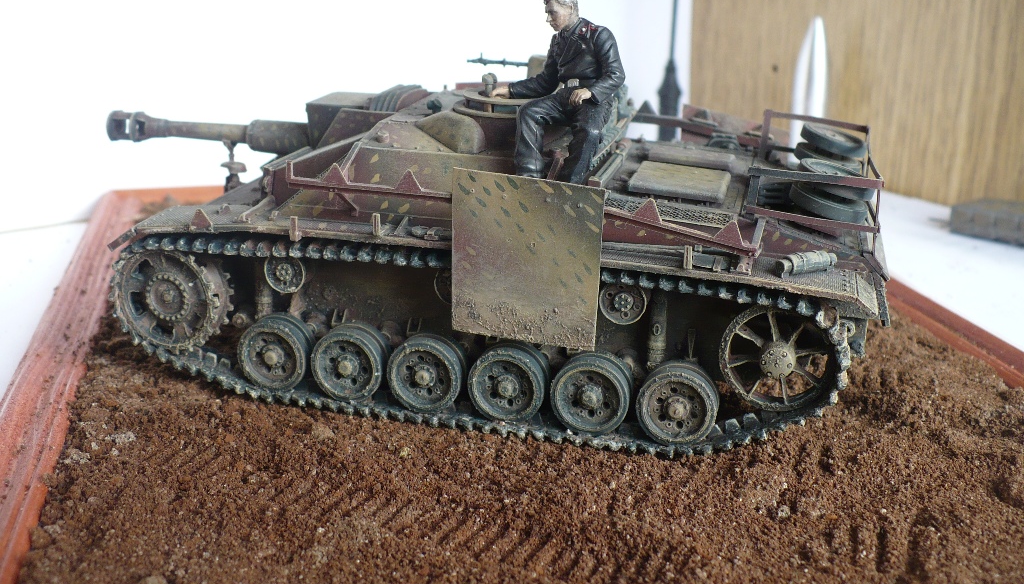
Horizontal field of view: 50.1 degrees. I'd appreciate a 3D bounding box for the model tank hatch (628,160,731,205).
[{"bbox_3d":[0.034,-0.022,0.219,0.019,0.002,0.018,9,22,13],"label":"model tank hatch"}]

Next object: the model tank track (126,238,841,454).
[{"bbox_3d":[-0.011,0.008,0.213,0.146,0.035,0.012,6,21,14],"label":"model tank track"}]

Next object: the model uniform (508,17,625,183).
[{"bbox_3d":[0.007,-0.036,0.207,0.025,0.031,0.020,18,26,38],"label":"model uniform"}]

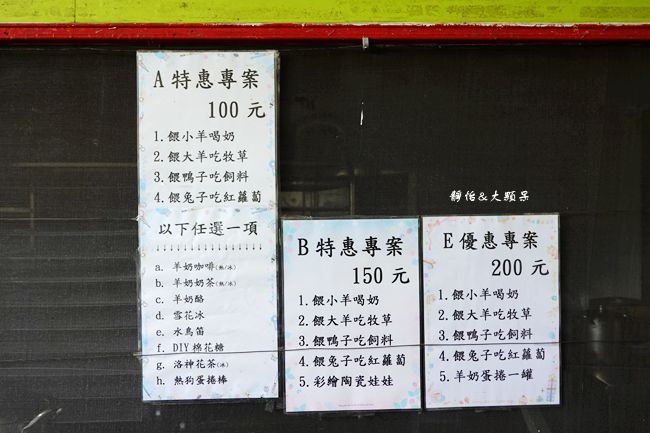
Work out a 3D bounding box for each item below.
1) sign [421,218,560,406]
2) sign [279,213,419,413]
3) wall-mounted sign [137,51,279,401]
[{"bbox_3d":[0.268,0.152,1.272,0.216,0.306,0.005,-1,2,-1],"label":"sign"},{"bbox_3d":[0.043,0.158,1.268,0.216,0.306,0.005,-1,2,-1],"label":"sign"},{"bbox_3d":[-0.185,0.016,1.258,0.216,0.550,0.005,0,2,-1],"label":"wall-mounted sign"}]

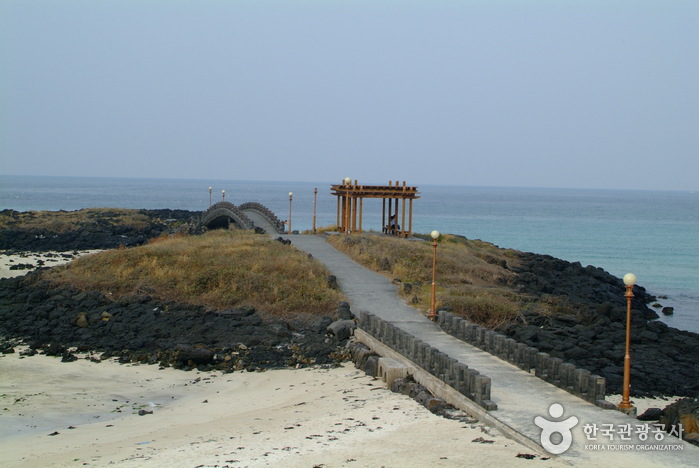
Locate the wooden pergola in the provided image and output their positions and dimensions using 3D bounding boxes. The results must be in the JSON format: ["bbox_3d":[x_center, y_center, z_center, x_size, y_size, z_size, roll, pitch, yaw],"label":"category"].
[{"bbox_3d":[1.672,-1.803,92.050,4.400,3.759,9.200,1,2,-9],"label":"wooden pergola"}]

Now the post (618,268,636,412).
[{"bbox_3d":[8.104,3.181,38.400,0.450,4.120,0.450,1,2,0],"label":"post"}]

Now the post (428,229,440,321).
[{"bbox_3d":[3.893,1.896,60.400,0.450,4.120,0.450,1,2,0],"label":"post"}]

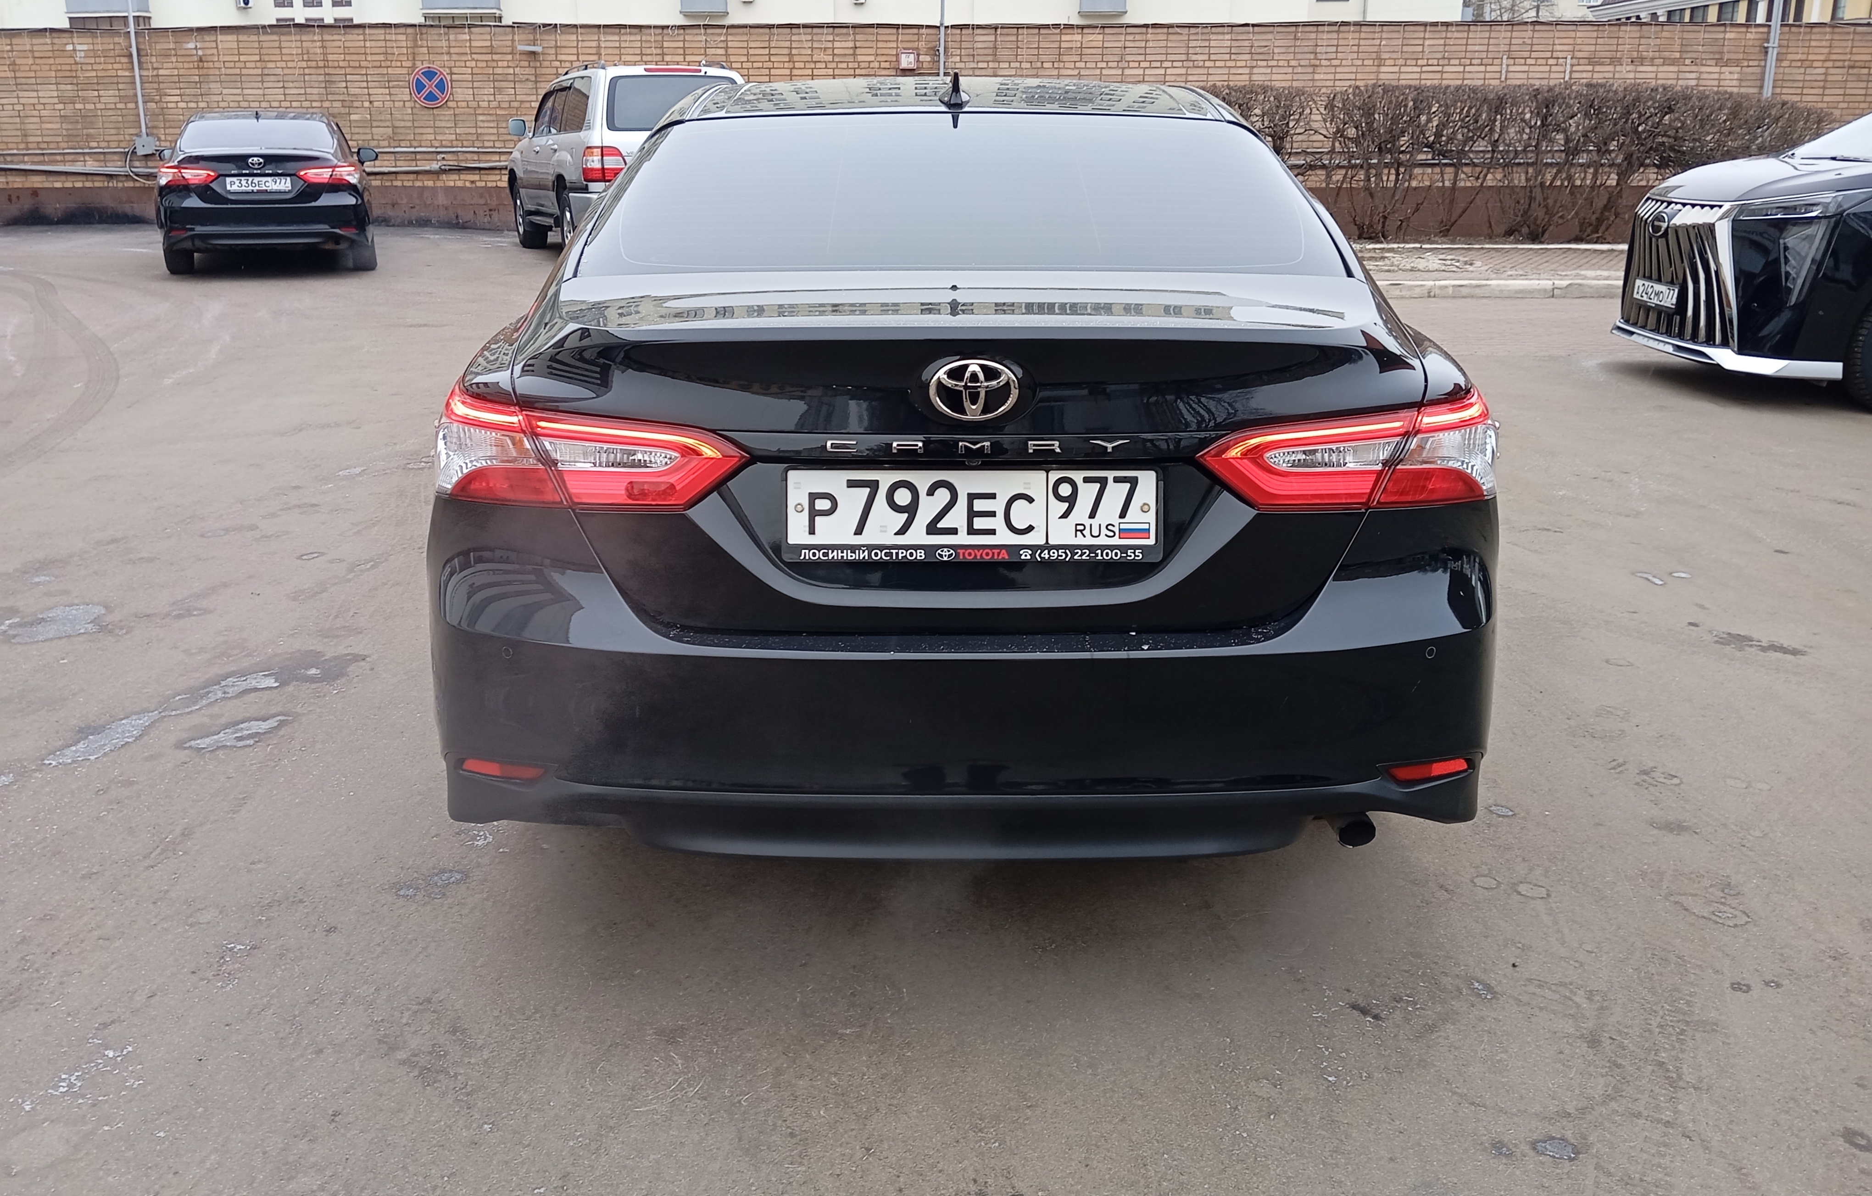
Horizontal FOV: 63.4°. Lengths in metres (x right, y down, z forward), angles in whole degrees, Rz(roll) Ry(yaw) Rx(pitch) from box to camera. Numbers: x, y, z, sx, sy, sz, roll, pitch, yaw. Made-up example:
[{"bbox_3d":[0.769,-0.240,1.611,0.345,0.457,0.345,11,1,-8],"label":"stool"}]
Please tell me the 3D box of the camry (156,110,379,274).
[{"bbox_3d":[-6.740,-4.132,15.380,1.920,1.450,4.880,-6,18,-20],"label":"camry"}]

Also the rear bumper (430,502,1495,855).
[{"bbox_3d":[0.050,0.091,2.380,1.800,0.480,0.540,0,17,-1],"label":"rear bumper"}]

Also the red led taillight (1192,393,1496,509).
[{"bbox_3d":[0.633,-0.214,2.258,0.540,0.175,0.360,0,17,-1],"label":"red led taillight"}]

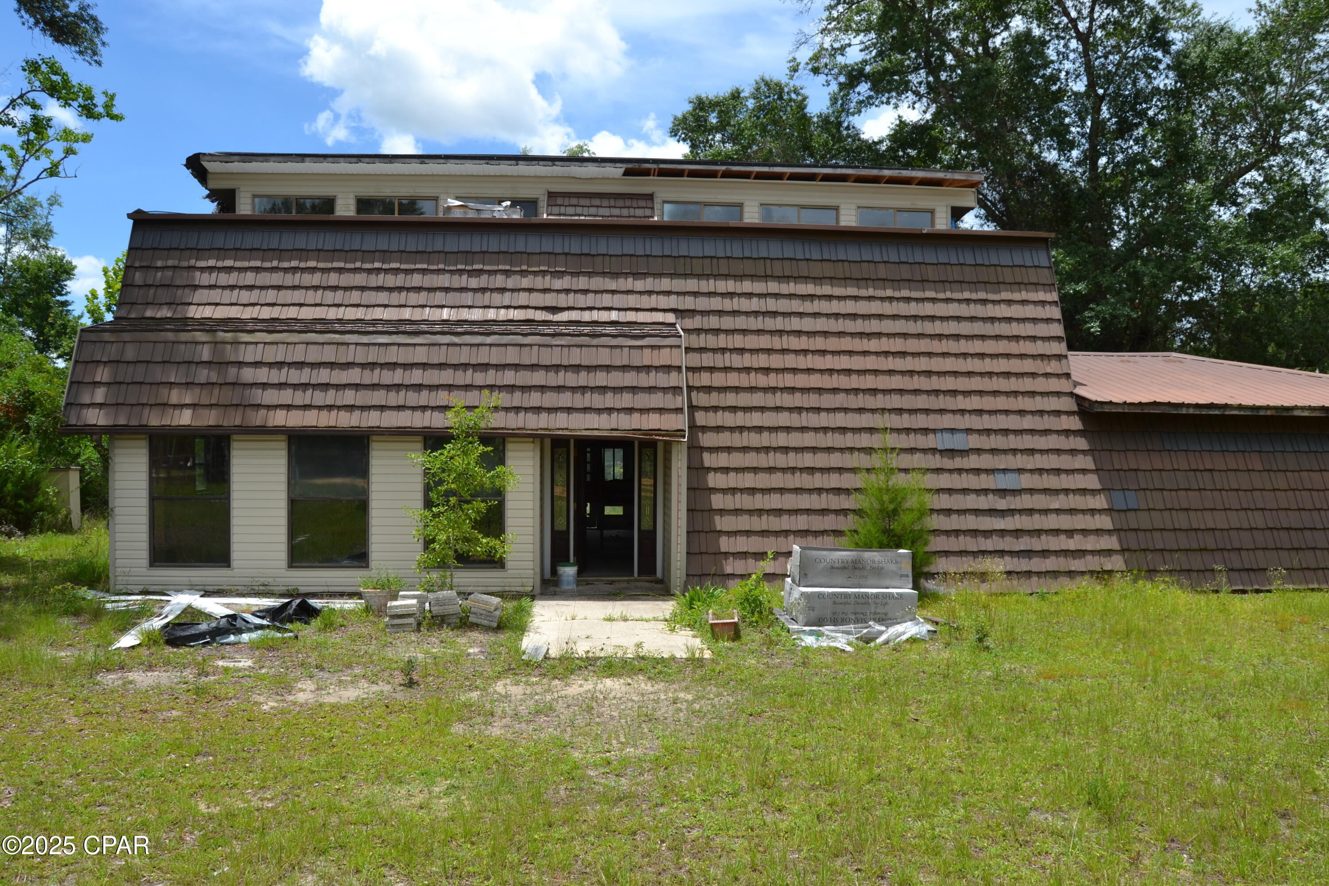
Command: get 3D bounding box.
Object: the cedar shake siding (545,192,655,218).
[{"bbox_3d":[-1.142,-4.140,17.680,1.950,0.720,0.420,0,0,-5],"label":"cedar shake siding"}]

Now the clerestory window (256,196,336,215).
[{"bbox_3d":[-6.481,-4.050,17.450,1.430,0.550,0.100,0,0,-5],"label":"clerestory window"}]

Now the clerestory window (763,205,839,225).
[{"bbox_3d":[2.458,-4.070,18.150,1.460,0.550,0.100,0,0,-5],"label":"clerestory window"}]

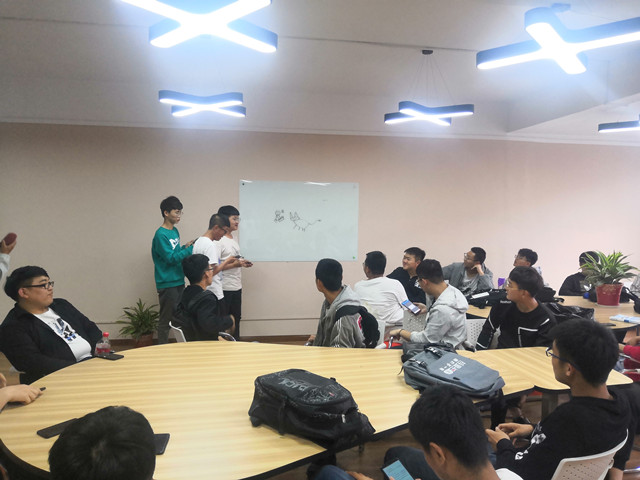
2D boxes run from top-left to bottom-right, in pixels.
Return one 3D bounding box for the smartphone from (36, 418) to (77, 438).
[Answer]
[{"bbox_3d":[-1.018,0.743,1.979,0.077,0.008,0.160,2,3,31],"label":"smartphone"}]

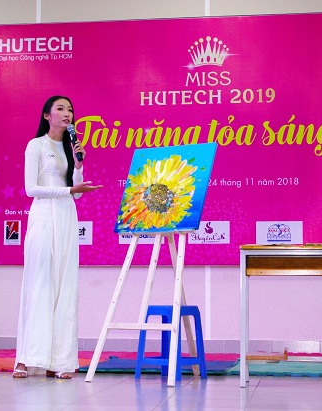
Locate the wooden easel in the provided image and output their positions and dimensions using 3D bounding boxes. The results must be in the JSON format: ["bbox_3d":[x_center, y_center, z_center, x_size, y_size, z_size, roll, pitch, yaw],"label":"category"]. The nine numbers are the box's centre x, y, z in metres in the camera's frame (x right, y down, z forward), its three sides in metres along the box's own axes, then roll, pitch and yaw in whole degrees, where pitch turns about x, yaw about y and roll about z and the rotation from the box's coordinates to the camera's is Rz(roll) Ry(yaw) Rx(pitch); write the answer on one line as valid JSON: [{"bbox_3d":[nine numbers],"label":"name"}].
[{"bbox_3d":[0.017,0.496,6.023,0.620,1.130,0.820,-3,-6,31],"label":"wooden easel"}]

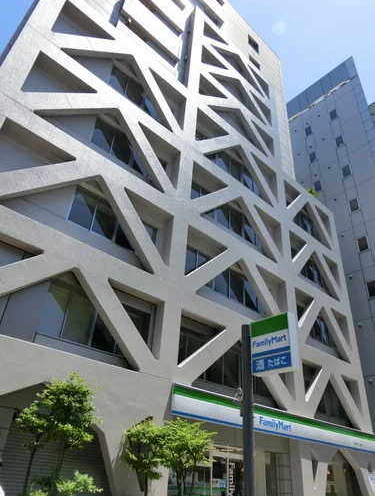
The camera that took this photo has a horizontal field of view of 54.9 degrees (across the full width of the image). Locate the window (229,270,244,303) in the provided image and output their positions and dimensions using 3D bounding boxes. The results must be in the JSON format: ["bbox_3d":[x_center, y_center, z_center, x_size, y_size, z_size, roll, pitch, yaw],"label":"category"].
[{"bbox_3d":[2.310,1.799,16.733,0.995,1.487,0.100,28,-38,-32],"label":"window"}]

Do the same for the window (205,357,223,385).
[{"bbox_3d":[1.090,4.461,14.130,0.965,1.576,0.100,28,-38,-32],"label":"window"}]

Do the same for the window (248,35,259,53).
[{"bbox_3d":[5.438,-16.729,29.741,1.264,1.370,0.120,28,-38,-32],"label":"window"}]

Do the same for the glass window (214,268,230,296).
[{"bbox_3d":[1.561,1.399,16.197,1.014,1.487,0.100,28,-38,-32],"label":"glass window"}]

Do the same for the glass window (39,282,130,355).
[{"bbox_3d":[-2.954,2.286,11.249,3.200,1.605,0.120,28,-38,-32],"label":"glass window"}]

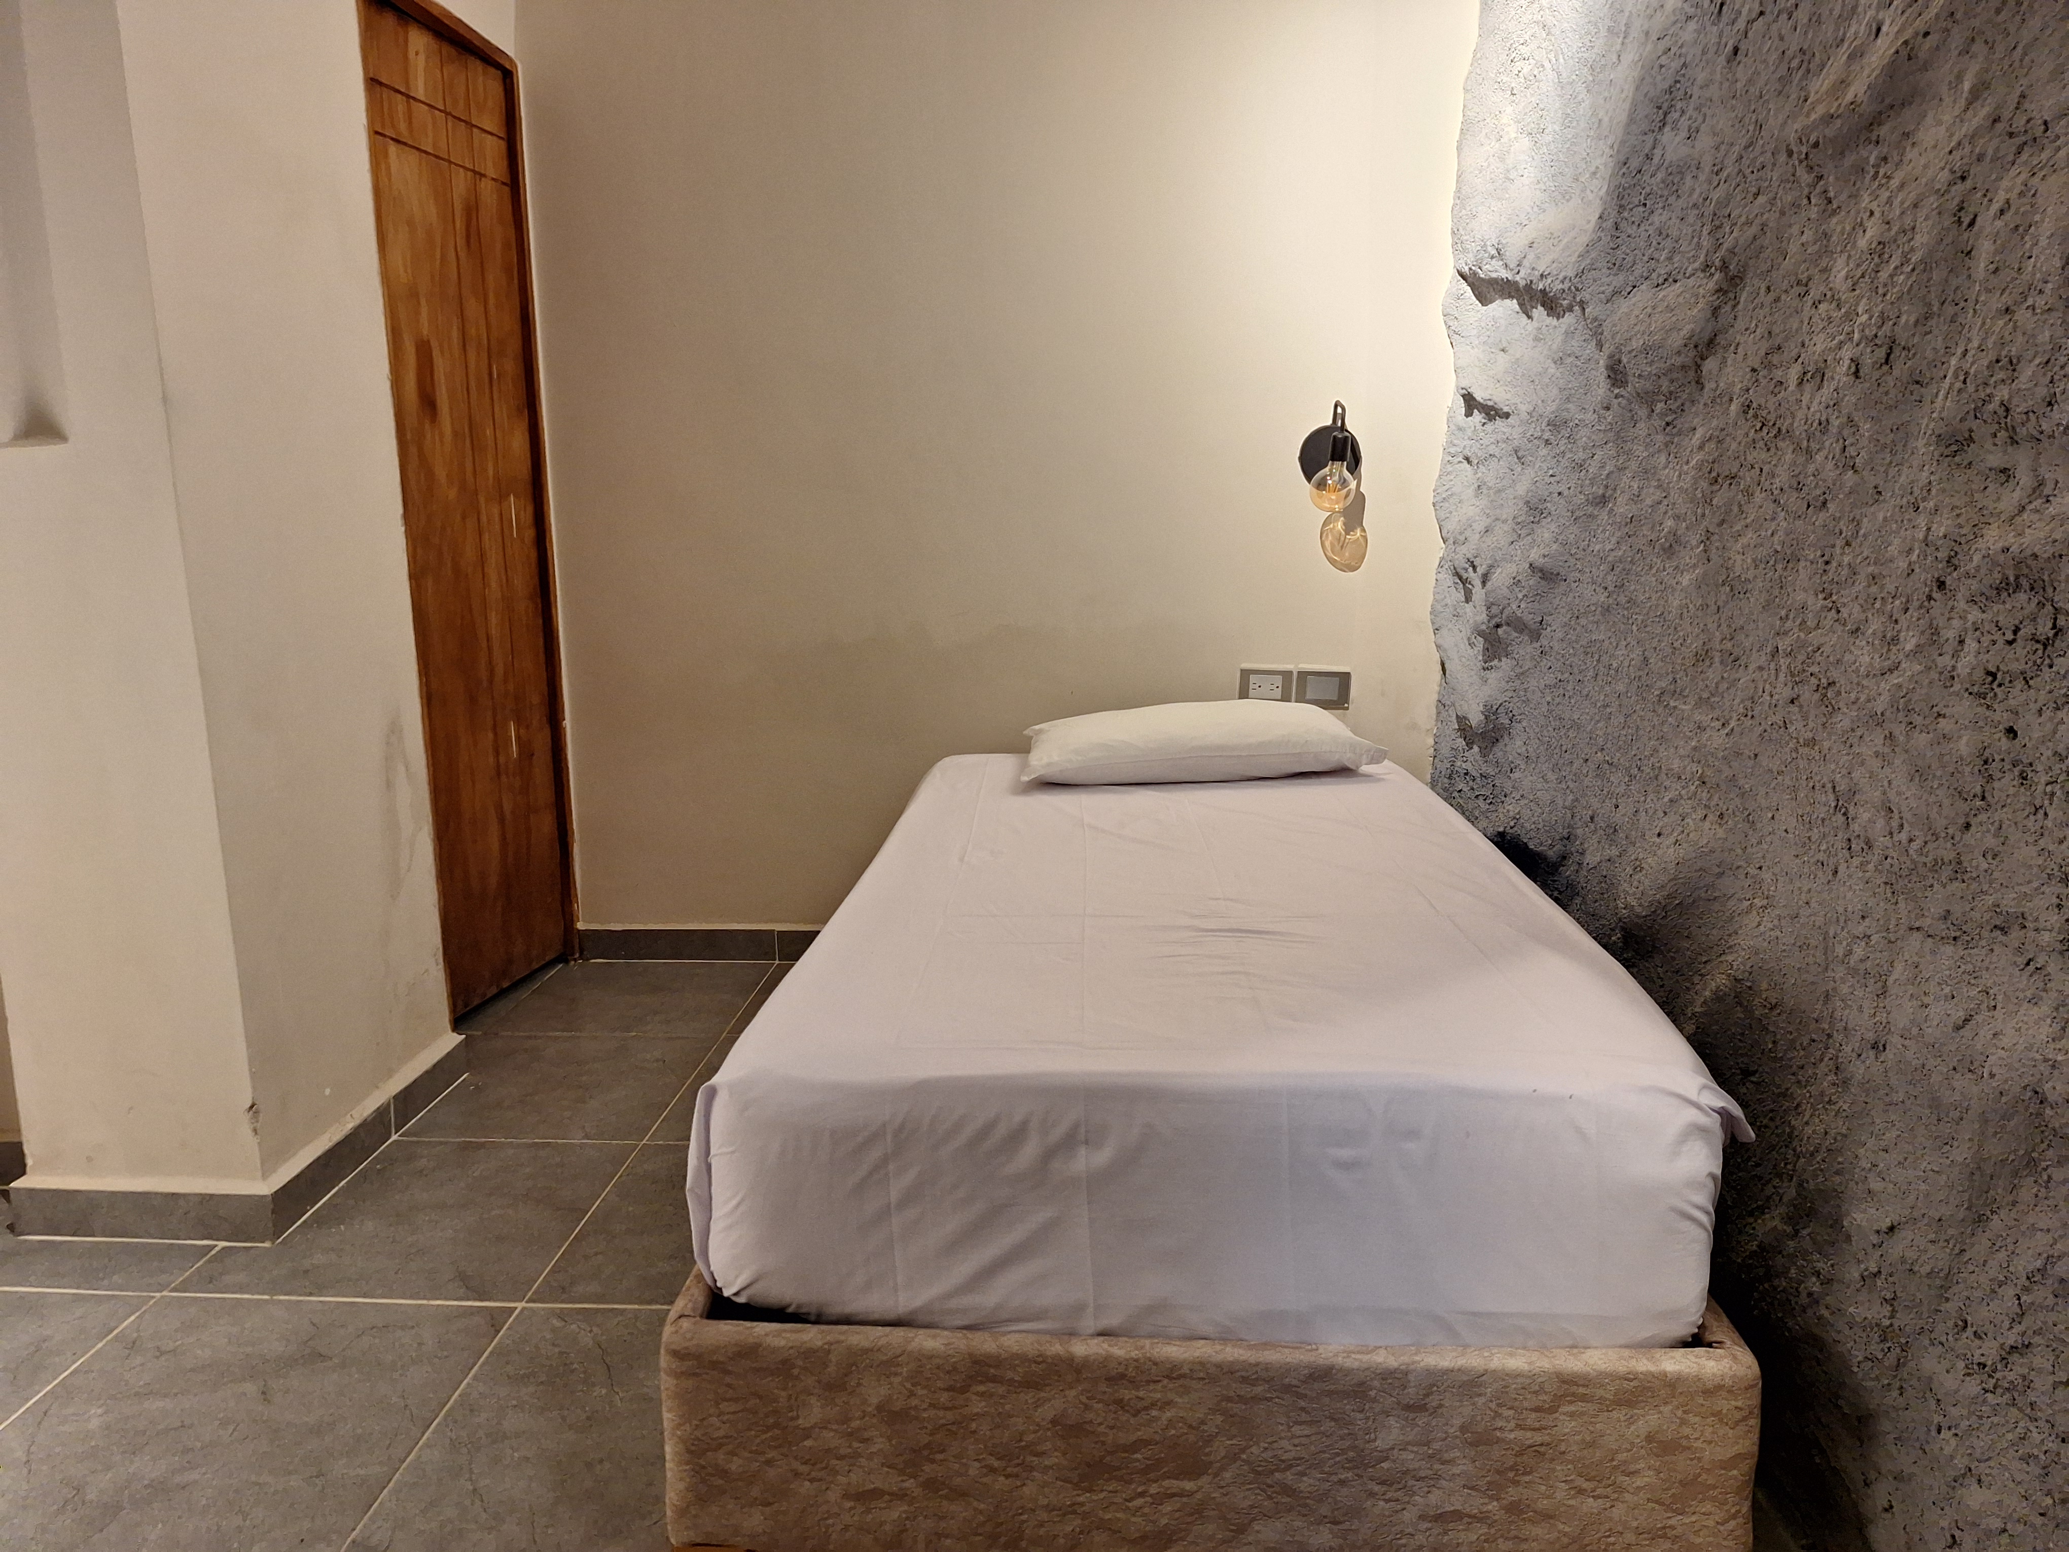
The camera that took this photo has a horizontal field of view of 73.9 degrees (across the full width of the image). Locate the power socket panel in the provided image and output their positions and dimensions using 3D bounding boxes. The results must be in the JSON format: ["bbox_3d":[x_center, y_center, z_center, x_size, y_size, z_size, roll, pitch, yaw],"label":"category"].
[{"bbox_3d":[0.529,-0.201,3.132,0.121,0.090,0.014,0,11,3],"label":"power socket panel"}]

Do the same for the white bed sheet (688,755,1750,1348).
[{"bbox_3d":[0.228,0.263,2.264,0.990,0.280,1.890,1,11,4],"label":"white bed sheet"}]

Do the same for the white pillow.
[{"bbox_3d":[0.371,-0.078,2.971,0.730,0.140,0.370,-1,11,-5],"label":"white pillow"}]

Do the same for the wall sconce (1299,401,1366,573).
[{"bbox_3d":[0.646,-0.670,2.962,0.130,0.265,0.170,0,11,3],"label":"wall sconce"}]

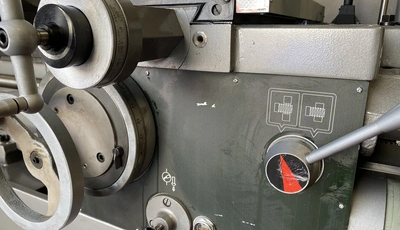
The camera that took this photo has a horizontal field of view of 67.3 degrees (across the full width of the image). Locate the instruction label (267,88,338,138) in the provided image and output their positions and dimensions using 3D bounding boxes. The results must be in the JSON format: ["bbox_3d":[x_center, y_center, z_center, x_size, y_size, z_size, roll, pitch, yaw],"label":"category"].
[{"bbox_3d":[0.114,-0.002,0.345,0.073,0.051,0.002,8,13,26],"label":"instruction label"}]

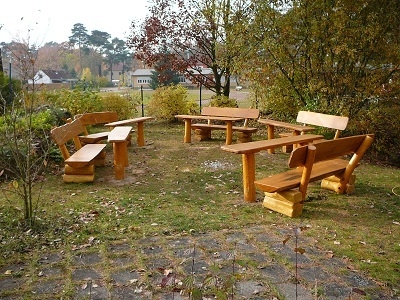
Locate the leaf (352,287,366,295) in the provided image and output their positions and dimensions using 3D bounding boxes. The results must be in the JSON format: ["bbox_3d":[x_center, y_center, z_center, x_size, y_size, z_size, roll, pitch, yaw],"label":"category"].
[{"bbox_3d":[1.214,1.077,3.083,0.050,0.020,0.109,-7,12,-36],"label":"leaf"}]

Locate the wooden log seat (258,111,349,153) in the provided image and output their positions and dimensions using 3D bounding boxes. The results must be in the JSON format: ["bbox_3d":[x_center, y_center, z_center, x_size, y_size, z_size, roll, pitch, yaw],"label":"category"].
[{"bbox_3d":[2.144,-0.303,8.531,1.295,0.866,1.942,-4,10,-19],"label":"wooden log seat"}]

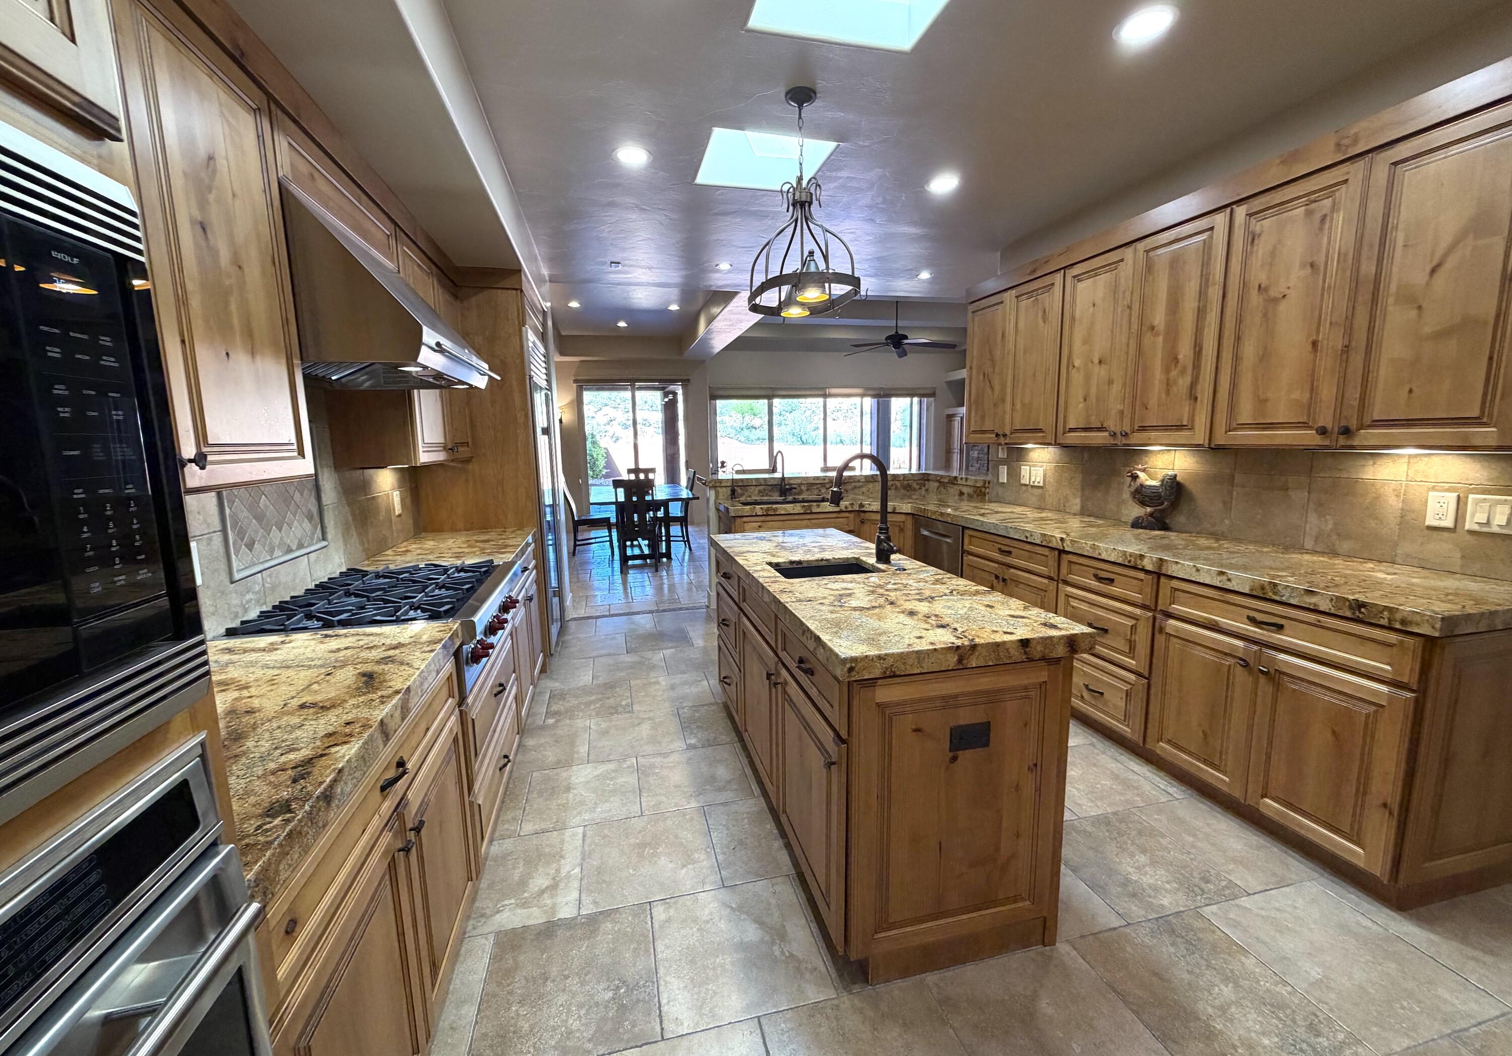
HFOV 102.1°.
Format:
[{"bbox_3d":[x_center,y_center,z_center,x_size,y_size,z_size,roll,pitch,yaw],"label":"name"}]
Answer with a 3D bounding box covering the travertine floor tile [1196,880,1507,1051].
[{"bbox_3d":[1.601,1.178,1.677,0.450,0.012,0.450,-3,8,-13],"label":"travertine floor tile"}]

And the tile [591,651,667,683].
[{"bbox_3d":[-0.809,0.896,3.925,0.450,0.012,0.450,-3,8,-13],"label":"tile"}]

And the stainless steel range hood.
[{"bbox_3d":[-1.251,-0.698,1.934,0.619,0.436,0.907,-3,9,-13],"label":"stainless steel range hood"}]

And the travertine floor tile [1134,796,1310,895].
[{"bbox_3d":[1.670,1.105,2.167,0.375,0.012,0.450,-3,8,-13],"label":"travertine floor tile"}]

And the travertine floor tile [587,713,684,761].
[{"bbox_3d":[-0.590,1.023,3.023,0.450,0.012,0.450,-3,8,-13],"label":"travertine floor tile"}]

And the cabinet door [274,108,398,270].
[{"bbox_3d":[-1.264,-0.990,1.887,0.020,0.171,0.896,-3,9,-13],"label":"cabinet door"}]

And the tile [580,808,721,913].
[{"bbox_3d":[-0.375,1.155,2.148,0.449,0.013,0.448,-3,9,-13],"label":"tile"}]

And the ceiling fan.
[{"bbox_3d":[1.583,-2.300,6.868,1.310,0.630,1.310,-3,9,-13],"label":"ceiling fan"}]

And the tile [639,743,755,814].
[{"bbox_3d":[-0.269,1.079,2.641,0.455,0.013,0.449,-3,9,-13],"label":"tile"}]

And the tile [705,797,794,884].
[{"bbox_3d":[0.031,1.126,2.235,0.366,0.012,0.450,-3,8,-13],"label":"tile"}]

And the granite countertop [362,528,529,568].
[{"bbox_3d":[-1.475,0.117,3.057,0.614,0.055,1.025,-3,8,-13],"label":"granite countertop"}]

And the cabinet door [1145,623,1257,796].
[{"bbox_3d":[1.719,0.675,2.364,0.020,0.581,0.413,-3,9,-13],"label":"cabinet door"}]

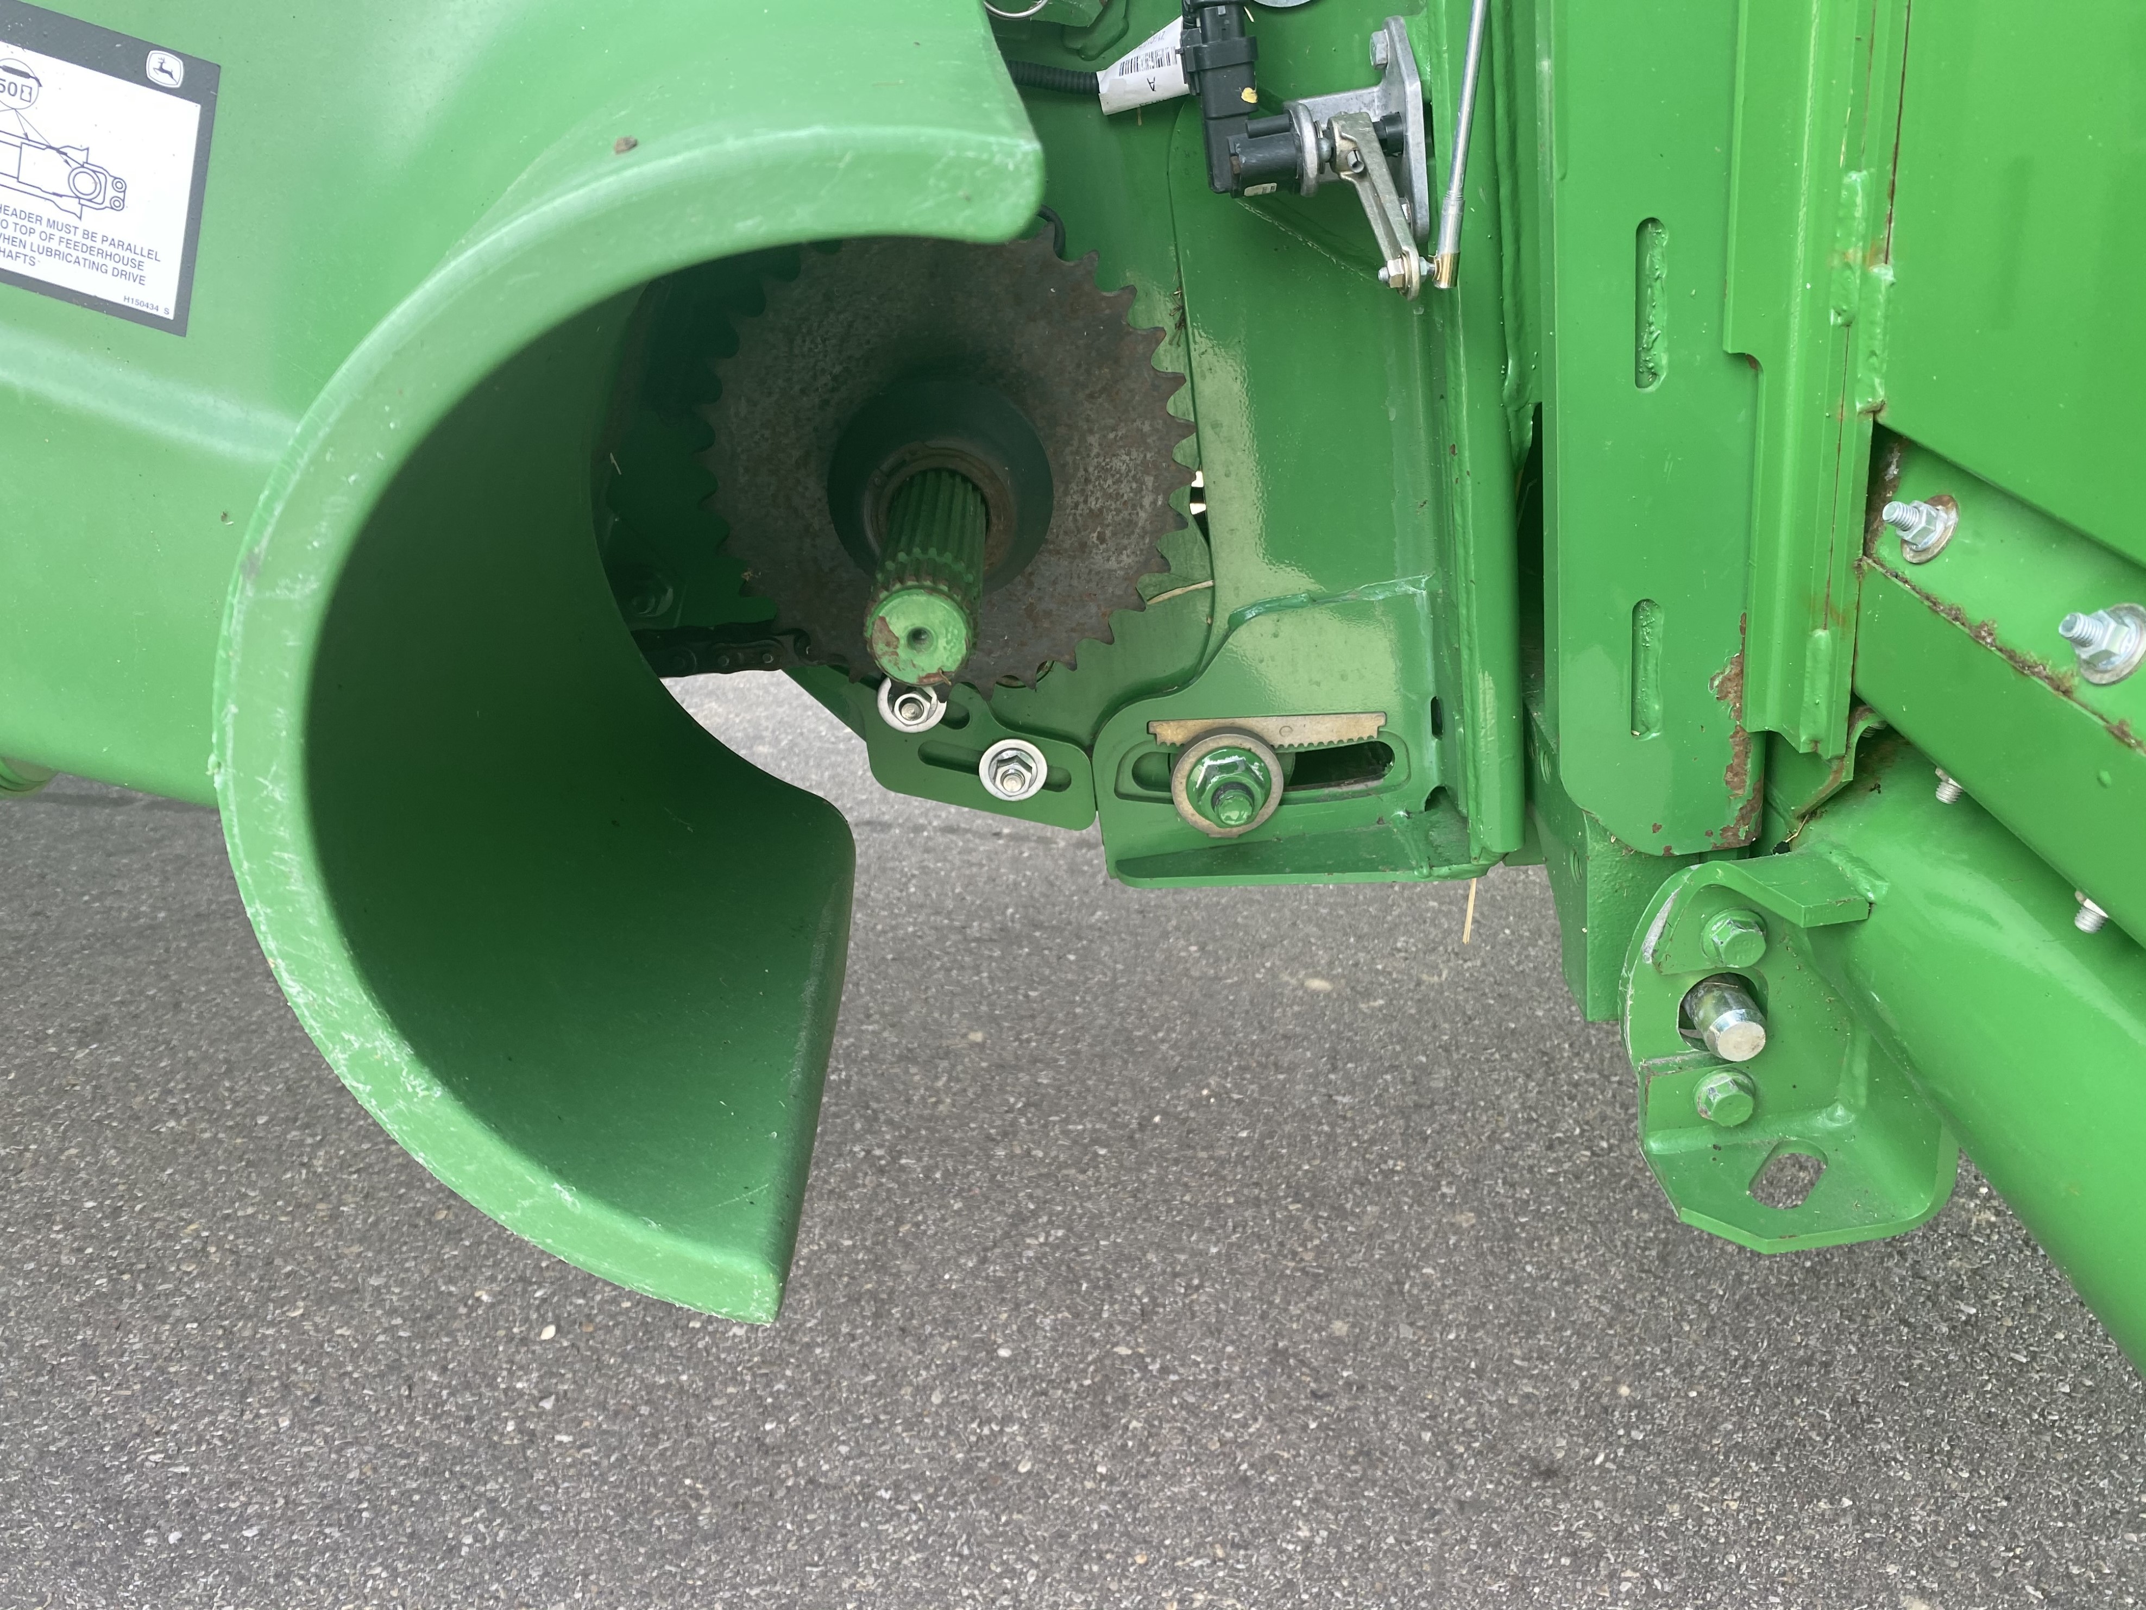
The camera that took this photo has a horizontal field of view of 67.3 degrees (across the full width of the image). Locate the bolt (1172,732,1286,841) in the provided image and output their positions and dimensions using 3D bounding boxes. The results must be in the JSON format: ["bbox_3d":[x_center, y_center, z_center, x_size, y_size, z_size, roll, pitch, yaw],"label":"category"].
[{"bbox_3d":[0.079,-0.004,0.801,0.056,0.056,0.047,-1,26,-2],"label":"bolt"}]

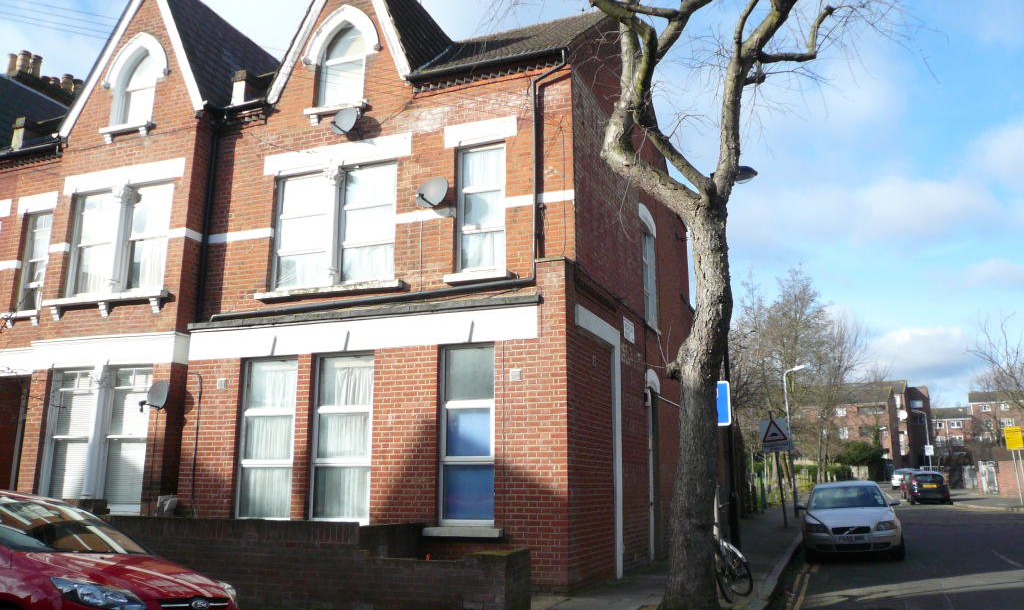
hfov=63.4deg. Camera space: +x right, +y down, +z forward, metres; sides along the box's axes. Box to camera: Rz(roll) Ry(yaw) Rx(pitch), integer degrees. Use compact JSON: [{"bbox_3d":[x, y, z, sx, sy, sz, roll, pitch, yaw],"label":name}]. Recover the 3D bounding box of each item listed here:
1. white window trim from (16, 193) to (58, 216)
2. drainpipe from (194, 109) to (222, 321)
[{"bbox_3d":[-8.454,-1.808,14.786,0.967,0.303,0.120,-4,-12,21],"label":"white window trim"},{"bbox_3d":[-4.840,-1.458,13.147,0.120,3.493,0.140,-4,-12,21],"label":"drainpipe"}]

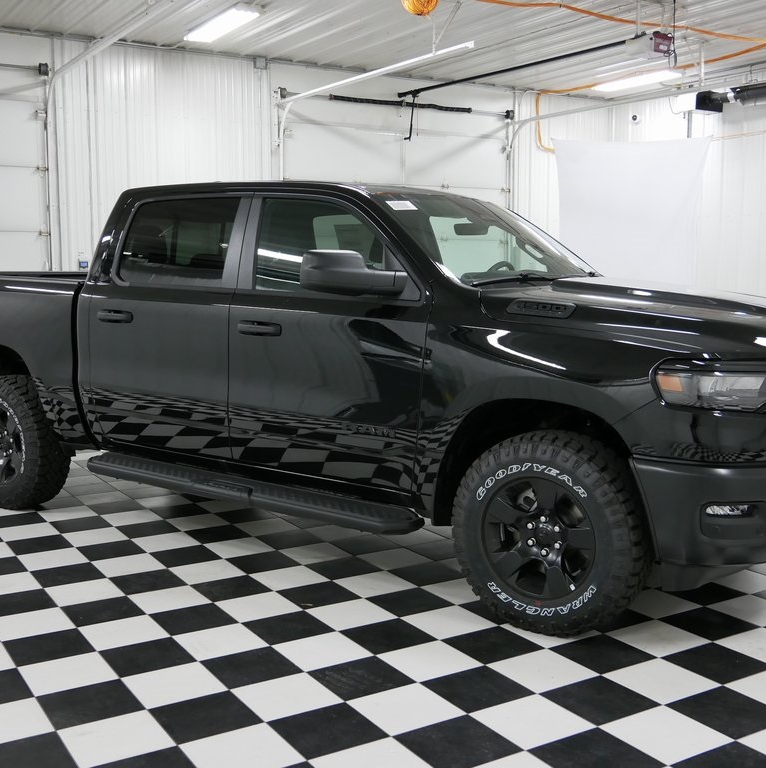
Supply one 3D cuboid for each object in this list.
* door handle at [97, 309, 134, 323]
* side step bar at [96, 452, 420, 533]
[{"bbox_3d":[-1.425,-0.368,5.389,0.262,0.068,0.060,5,9,35],"label":"door handle"},{"bbox_3d":[-0.712,0.532,5.066,2.220,0.095,0.200,5,9,35],"label":"side step bar"}]

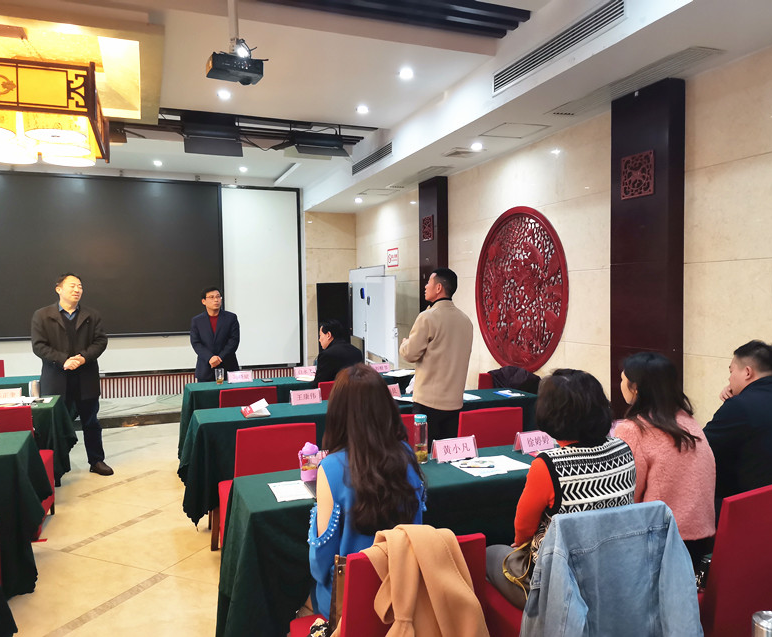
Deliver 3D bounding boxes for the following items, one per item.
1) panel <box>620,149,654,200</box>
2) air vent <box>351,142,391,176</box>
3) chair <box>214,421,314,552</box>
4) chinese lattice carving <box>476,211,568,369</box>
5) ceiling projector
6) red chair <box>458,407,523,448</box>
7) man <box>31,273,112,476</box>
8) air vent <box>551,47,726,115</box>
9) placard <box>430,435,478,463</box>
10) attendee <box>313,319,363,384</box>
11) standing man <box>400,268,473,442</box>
[{"bbox_3d":[1.685,-0.957,4.280,0.025,0.290,0.297,-2,2,-21],"label":"panel"},{"bbox_3d":[-0.157,-1.764,7.141,0.030,0.125,1.320,-1,2,-21],"label":"air vent"},{"bbox_3d":[-0.620,0.948,3.400,0.460,0.840,0.530,-1,2,-21],"label":"chair"},{"bbox_3d":[1.216,-0.270,5.896,0.060,1.475,1.475,-2,2,-21],"label":"chinese lattice carving"},{"bbox_3d":[-0.895,-1.473,3.779,0.296,0.085,0.205,-2,2,-25],"label":"ceiling projector"},{"bbox_3d":[0.509,0.919,3.801,0.460,0.840,0.530,-1,2,-18],"label":"red chair"},{"bbox_3d":[-2.625,0.477,5.329,0.590,1.720,0.380,-2,2,-29],"label":"man"},{"bbox_3d":[1.532,-1.503,4.132,0.220,0.025,1.370,-2,2,-21],"label":"air vent"},{"bbox_3d":[0.301,0.571,2.803,0.200,0.092,0.068,-2,2,-24],"label":"placard"},{"bbox_3d":[-0.404,0.656,5.200,0.480,1.300,0.700,-3,3,-43],"label":"attendee"},{"bbox_3d":[0.318,0.519,3.888,0.370,1.660,0.480,1,3,44],"label":"standing man"}]

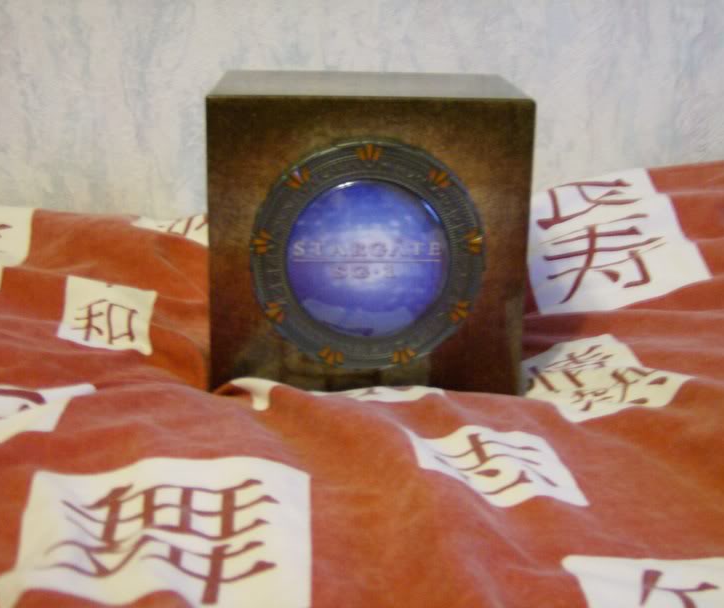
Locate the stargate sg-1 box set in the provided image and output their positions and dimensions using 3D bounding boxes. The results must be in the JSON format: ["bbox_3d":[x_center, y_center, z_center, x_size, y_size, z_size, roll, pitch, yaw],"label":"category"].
[{"bbox_3d":[0.002,-0.052,0.760,0.205,0.206,0.157,0,18,-2],"label":"stargate sg-1 box set"}]

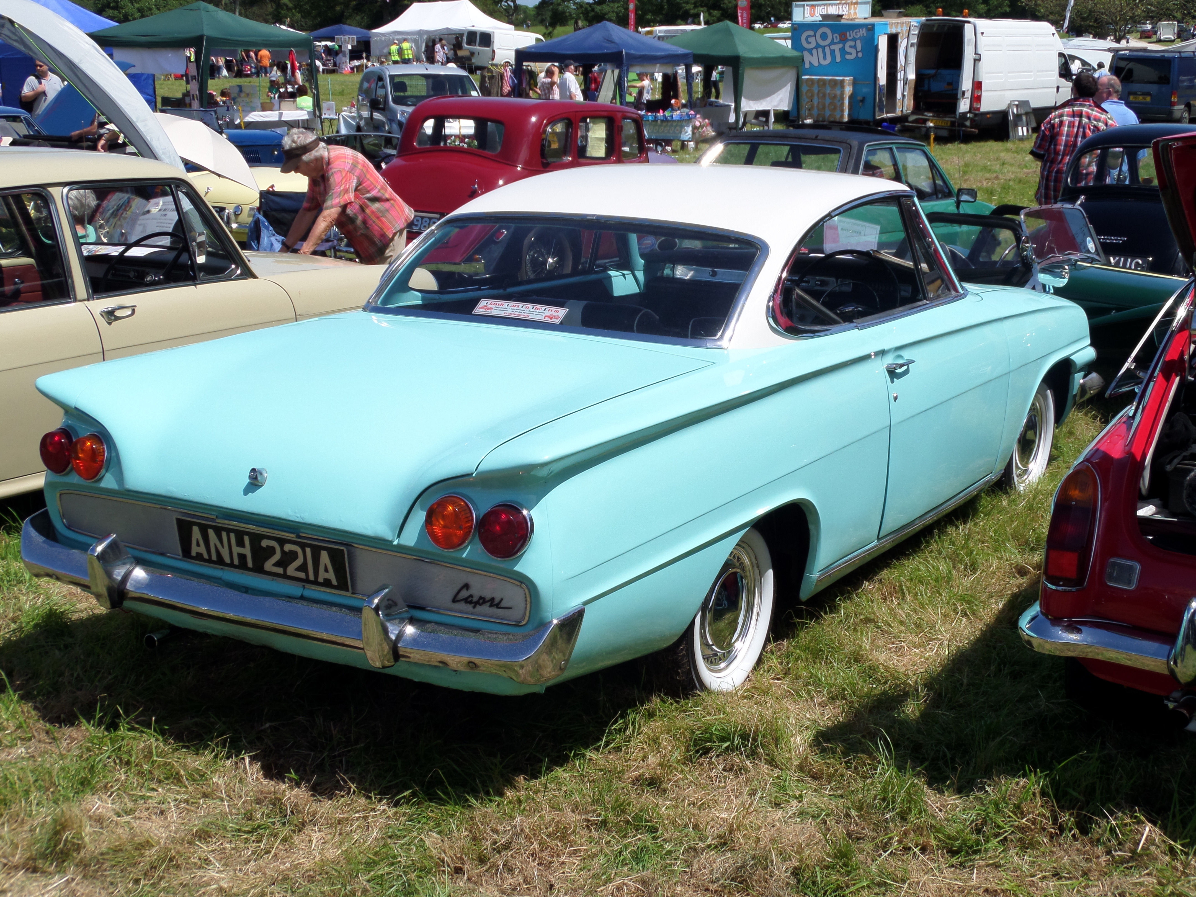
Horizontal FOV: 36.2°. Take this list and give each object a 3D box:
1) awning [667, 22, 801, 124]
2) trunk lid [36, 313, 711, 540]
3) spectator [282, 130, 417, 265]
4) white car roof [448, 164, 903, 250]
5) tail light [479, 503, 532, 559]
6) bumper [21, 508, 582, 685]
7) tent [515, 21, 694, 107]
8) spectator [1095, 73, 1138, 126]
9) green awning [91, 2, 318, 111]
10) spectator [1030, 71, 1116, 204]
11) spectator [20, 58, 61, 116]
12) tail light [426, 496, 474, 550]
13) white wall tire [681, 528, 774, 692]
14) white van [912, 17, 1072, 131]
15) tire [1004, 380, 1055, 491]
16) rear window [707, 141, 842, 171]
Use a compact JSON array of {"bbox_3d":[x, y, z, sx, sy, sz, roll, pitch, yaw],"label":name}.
[{"bbox_3d":[3.326,-9.750,47.826,2.920,2.760,2.920,10,15,38],"label":"awning"},{"bbox_3d":[-0.496,-0.092,4.718,1.380,0.290,1.220,8,15,30],"label":"trunk lid"},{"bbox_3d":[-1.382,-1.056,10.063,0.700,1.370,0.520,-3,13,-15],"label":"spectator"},{"bbox_3d":[0.267,-0.802,5.848,1.200,0.200,1.220,8,15,30],"label":"white car roof"},{"bbox_3d":[-0.202,0.180,3.931,0.118,0.120,0.068,8,15,30],"label":"tail light"},{"bbox_3d":[-0.802,0.342,4.303,1.640,0.200,0.270,8,15,30],"label":"bumper"},{"bbox_3d":[0.158,-8.564,42.436,2.950,2.610,2.950,8,15,33],"label":"tent"},{"bbox_3d":[3.912,-1.947,13.800,0.290,1.720,0.480,11,17,39],"label":"spectator"},{"bbox_3d":[-7.619,-7.250,35.426,2.950,2.710,2.950,8,14,32],"label":"green awning"},{"bbox_3d":[3.390,-1.822,13.093,0.600,1.710,0.360,3,13,14],"label":"spectator"},{"bbox_3d":[-6.674,-3.811,22.000,0.520,1.770,0.320,0,13,-4],"label":"spectator"},{"bbox_3d":[-0.323,0.164,3.978,0.118,0.120,0.068,8,15,30],"label":"tail light"},{"bbox_3d":[0.289,0.410,4.832,0.150,0.570,0.570,8,14,30],"label":"white wall tire"},{"bbox_3d":[9.730,-9.049,44.500,2.020,2.700,5.800,10,16,35],"label":"white van"},{"bbox_3d":[1.580,-0.039,6.942,0.150,0.570,0.570,8,14,30],"label":"tire"},{"bbox_3d":[1.173,-1.951,12.600,1.200,0.460,0.130,9,-23,33],"label":"rear window"}]

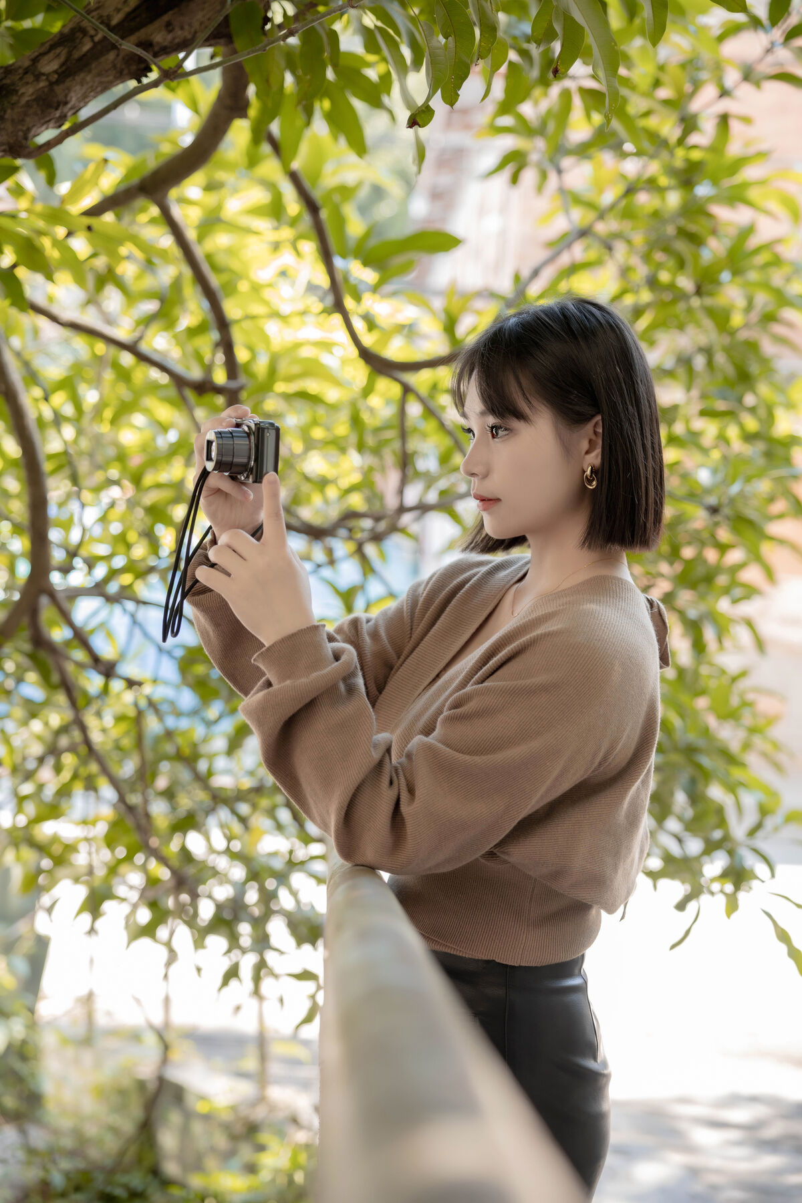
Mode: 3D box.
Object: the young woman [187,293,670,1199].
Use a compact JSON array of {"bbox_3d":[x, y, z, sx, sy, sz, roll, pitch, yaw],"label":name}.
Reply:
[{"bbox_3d":[0.030,0.490,1.700,0.520,1.610,0.460,2,-6,-17],"label":"young woman"}]

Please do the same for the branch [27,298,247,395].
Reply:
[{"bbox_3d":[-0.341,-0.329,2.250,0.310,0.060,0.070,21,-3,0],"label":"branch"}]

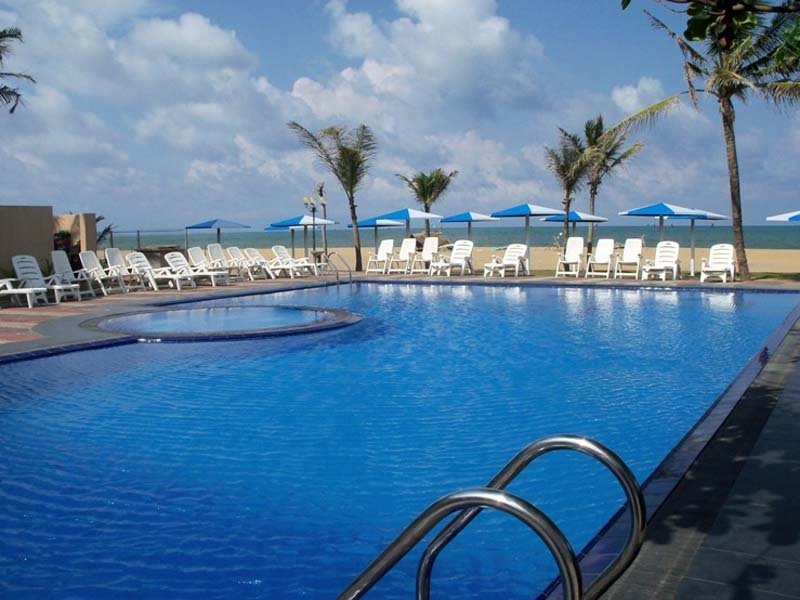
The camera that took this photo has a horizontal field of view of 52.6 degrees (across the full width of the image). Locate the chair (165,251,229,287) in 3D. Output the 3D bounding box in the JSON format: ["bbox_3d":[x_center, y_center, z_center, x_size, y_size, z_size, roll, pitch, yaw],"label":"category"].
[{"bbox_3d":[-5.281,-0.812,21.203,1.640,0.850,0.700,2,6,28],"label":"chair"}]

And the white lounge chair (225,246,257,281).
[{"bbox_3d":[-4.452,-1.050,23.409,1.050,0.960,0.640,2,6,27],"label":"white lounge chair"}]

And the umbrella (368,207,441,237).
[{"bbox_3d":[0.260,-1.920,26.593,2.450,2.150,2.450,-1,5,0],"label":"umbrella"}]

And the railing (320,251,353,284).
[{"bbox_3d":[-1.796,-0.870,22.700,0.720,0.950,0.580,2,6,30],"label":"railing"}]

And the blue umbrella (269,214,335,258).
[{"bbox_3d":[-3.274,-1.857,28.092,2.450,2.130,2.450,-1,5,0],"label":"blue umbrella"}]

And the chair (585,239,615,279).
[{"bbox_3d":[5.622,-1.136,22.538,0.630,1.060,0.900,2,6,28],"label":"chair"}]

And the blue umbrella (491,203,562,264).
[{"bbox_3d":[3.814,-1.810,24.200,2.350,2.150,2.350,-1,5,0],"label":"blue umbrella"}]

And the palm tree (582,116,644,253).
[{"bbox_3d":[7.511,-3.807,29.000,2.400,5.600,2.300,-1,5,0],"label":"palm tree"}]

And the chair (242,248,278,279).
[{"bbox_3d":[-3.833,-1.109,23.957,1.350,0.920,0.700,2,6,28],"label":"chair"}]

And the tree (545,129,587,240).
[{"bbox_3d":[5.028,-2.983,24.500,1.350,4.400,1.350,-1,5,0],"label":"tree"}]

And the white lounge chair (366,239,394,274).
[{"bbox_3d":[-0.585,-1.361,25.610,0.640,1.080,0.820,2,6,31],"label":"white lounge chair"}]

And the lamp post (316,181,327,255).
[{"bbox_3d":[-2.910,-2.652,30.148,0.360,3.400,0.360,-1,5,0],"label":"lamp post"}]

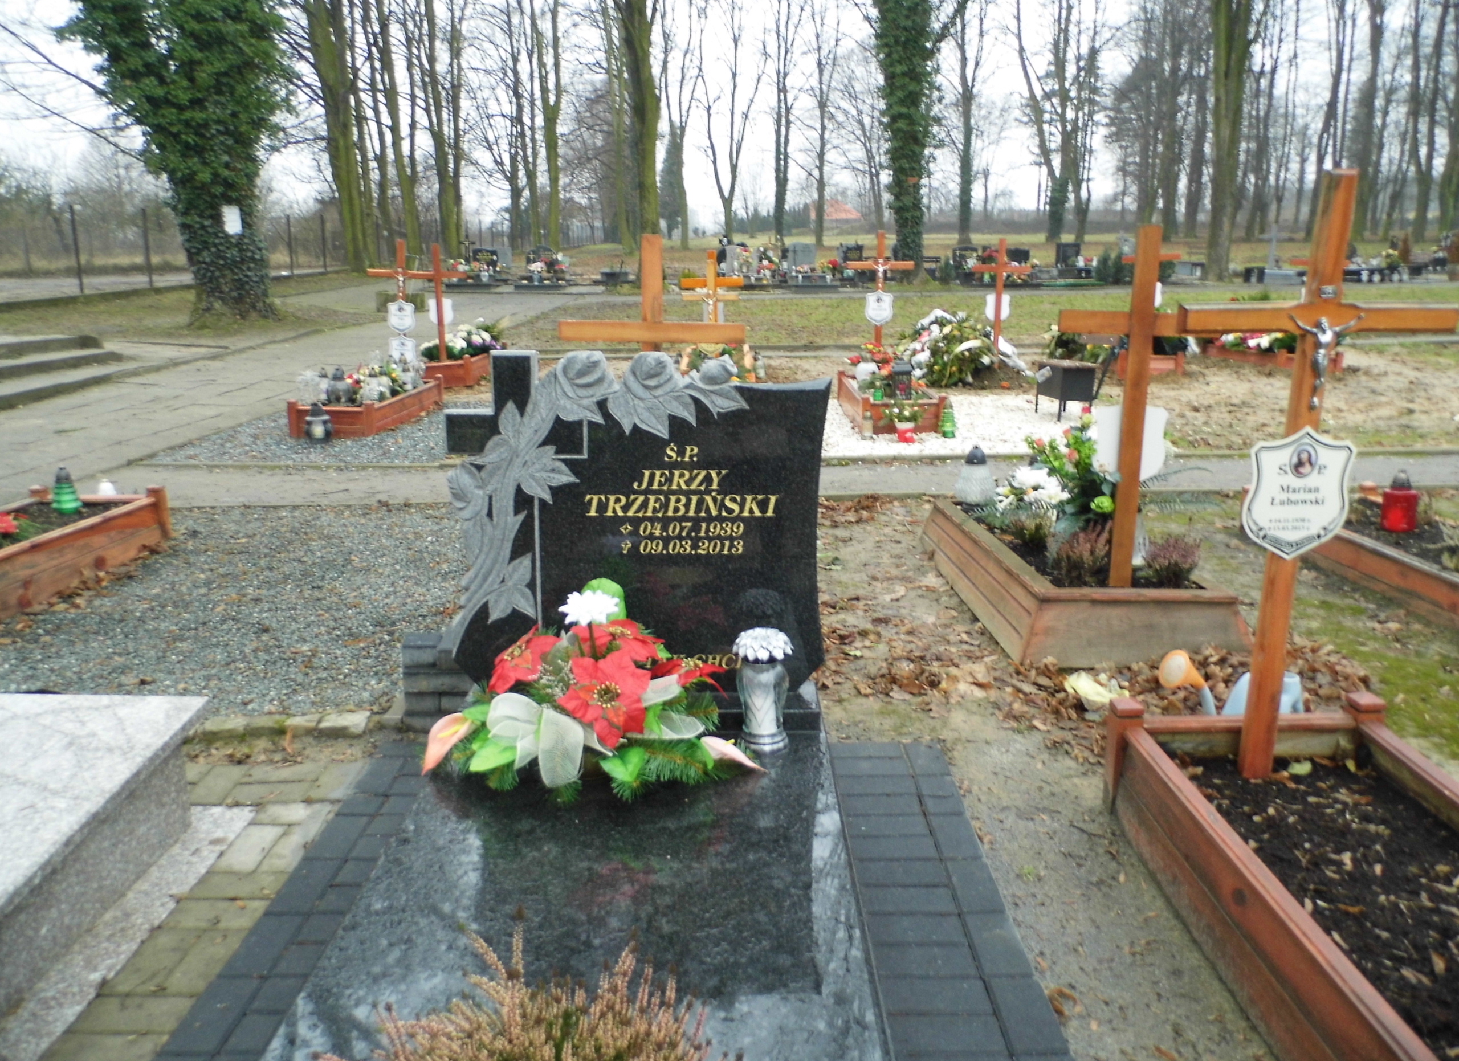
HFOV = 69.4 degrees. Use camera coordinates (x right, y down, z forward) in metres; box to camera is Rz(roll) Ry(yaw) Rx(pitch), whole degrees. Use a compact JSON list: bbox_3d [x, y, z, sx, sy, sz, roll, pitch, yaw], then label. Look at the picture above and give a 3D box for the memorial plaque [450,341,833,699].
[{"bbox_3d":[-0.237,-0.006,2.734,0.950,0.908,0.110,0,12,0],"label":"memorial plaque"}]

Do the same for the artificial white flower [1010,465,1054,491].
[{"bbox_3d":[1.358,-0.241,4.729,0.175,0.114,0.150,0,14,0],"label":"artificial white flower"}]

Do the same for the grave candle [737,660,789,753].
[{"bbox_3d":[0.083,0.431,2.595,0.118,0.224,0.118,-1,14,1],"label":"grave candle"}]

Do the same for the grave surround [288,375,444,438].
[{"bbox_3d":[-2.933,-1.027,8.647,0.660,0.280,1.650,0,14,4],"label":"grave surround"}]

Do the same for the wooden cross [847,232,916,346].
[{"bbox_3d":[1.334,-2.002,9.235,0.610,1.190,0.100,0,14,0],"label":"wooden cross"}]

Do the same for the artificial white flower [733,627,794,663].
[{"bbox_3d":[0.083,0.279,2.608,0.140,0.065,0.140,0,14,0],"label":"artificial white flower"}]

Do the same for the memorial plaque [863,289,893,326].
[{"bbox_3d":[1.308,-1.946,9.197,0.255,0.300,0.025,0,14,0],"label":"memorial plaque"}]

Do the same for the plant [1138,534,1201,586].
[{"bbox_3d":[1.647,0.103,3.938,0.220,0.180,0.200,0,14,0],"label":"plant"}]

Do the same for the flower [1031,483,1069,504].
[{"bbox_3d":[1.327,-0.151,4.350,0.145,0.085,0.130,-1,14,1],"label":"flower"}]

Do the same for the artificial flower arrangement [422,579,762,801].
[{"bbox_3d":[-0.314,0.356,2.492,0.755,0.420,0.400,-1,14,1],"label":"artificial flower arrangement"}]

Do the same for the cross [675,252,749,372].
[{"bbox_3d":[-0.160,-2.102,10.200,0.610,1.250,0.090,-1,14,1],"label":"cross"}]

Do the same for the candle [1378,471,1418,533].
[{"bbox_3d":[2.862,-0.129,4.500,0.135,0.262,0.135,-1,14,1],"label":"candle"}]

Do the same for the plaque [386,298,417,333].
[{"bbox_3d":[-2.830,-1.851,9.100,0.245,0.295,0.020,-1,14,1],"label":"plaque"}]

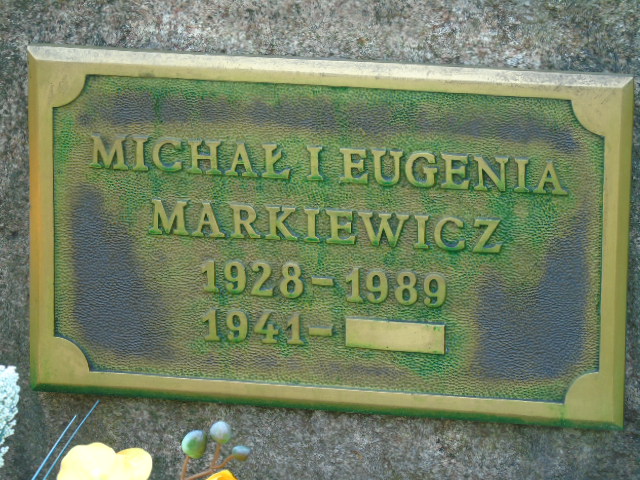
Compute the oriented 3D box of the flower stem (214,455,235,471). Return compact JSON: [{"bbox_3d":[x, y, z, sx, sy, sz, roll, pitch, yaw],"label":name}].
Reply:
[{"bbox_3d":[-0.049,0.114,2.300,0.012,0.004,0.003,-31,0,6],"label":"flower stem"}]

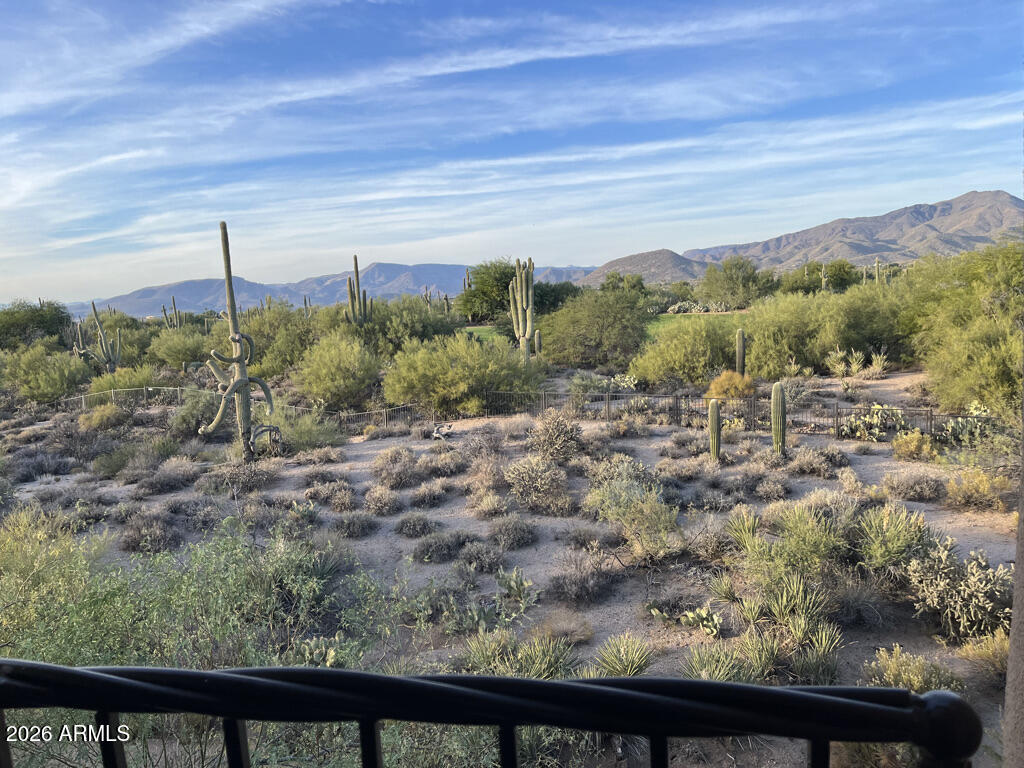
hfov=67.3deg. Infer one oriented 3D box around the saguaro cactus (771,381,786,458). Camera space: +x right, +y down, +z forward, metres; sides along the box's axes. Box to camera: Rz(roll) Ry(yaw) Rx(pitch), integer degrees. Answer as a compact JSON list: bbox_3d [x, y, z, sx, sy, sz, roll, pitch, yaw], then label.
[{"bbox_3d":[6.984,0.916,20.156,0.401,2.033,0.401,-1,7,19],"label":"saguaro cactus"}]

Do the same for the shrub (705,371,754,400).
[{"bbox_3d":[8.819,0.080,31.150,1.990,1.265,1.791,-1,9,16],"label":"shrub"}]

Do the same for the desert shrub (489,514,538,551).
[{"bbox_3d":[0.009,2.747,14.443,0.903,0.562,0.813,-3,7,-1],"label":"desert shrub"}]

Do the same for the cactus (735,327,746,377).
[{"bbox_3d":[10.403,-1.169,34.950,0.379,2.630,0.379,-1,9,17],"label":"cactus"}]

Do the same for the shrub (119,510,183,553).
[{"bbox_3d":[-7.301,2.938,15.576,1.259,0.722,1.133,-7,8,-26],"label":"shrub"}]

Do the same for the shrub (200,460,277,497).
[{"bbox_3d":[-7.379,2.507,20.772,2.092,0.847,1.569,0,6,0],"label":"shrub"}]

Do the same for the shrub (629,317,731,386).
[{"bbox_3d":[8.287,-1.599,38.053,5.040,3.468,4.788,0,6,0],"label":"shrub"}]

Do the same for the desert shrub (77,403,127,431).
[{"bbox_3d":[-19.495,1.447,36.514,2.349,1.148,2.178,0,6,0],"label":"desert shrub"}]

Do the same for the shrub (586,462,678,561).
[{"bbox_3d":[2.165,2.223,13.705,1.686,1.541,1.518,-2,7,8],"label":"shrub"}]

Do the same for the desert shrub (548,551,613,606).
[{"bbox_3d":[1.145,3.168,12.851,1.034,0.795,0.952,0,6,0],"label":"desert shrub"}]

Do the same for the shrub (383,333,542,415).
[{"bbox_3d":[-2.544,-0.721,39.723,8.250,3.870,6.187,0,6,0],"label":"shrub"}]

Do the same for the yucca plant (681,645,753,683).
[{"bbox_3d":[2.548,3.503,9.558,0.889,0.550,0.845,-1,9,15],"label":"yucca plant"}]

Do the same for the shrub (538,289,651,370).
[{"bbox_3d":[5.033,-3.310,46.919,6.844,4.994,6.502,0,6,0],"label":"shrub"}]

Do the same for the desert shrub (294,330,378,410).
[{"bbox_3d":[-10.268,-0.790,45.000,4.900,4.600,4.600,0,6,0],"label":"desert shrub"}]

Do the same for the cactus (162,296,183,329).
[{"bbox_3d":[-36.046,-7.190,81.703,2.132,4.184,2.026,0,6,0],"label":"cactus"}]

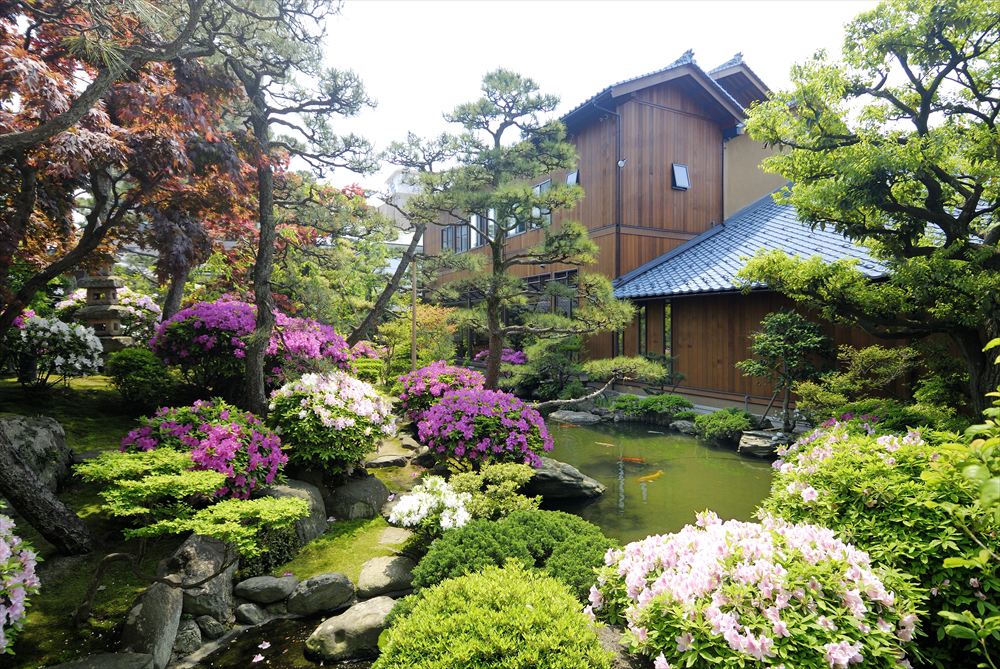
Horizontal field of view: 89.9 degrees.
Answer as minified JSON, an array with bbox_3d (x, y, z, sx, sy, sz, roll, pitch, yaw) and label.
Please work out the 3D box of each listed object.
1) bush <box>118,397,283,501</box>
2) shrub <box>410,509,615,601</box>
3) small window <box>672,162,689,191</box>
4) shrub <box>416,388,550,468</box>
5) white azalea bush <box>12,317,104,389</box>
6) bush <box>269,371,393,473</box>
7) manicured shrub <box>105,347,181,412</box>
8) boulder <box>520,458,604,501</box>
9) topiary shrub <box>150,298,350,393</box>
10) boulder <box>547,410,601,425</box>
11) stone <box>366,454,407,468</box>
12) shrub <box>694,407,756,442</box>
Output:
[{"bbox_3d":[-2.520,0.950,4.350,1.270,0.740,1.150,0,0,0],"label":"bush"},{"bbox_3d":[0.080,1.410,3.200,1.300,0.550,1.050,0,0,0],"label":"shrub"},{"bbox_3d":[5.193,-4.531,14.400,0.700,0.820,0.180,0,0,-35],"label":"small window"},{"bbox_3d":[-0.170,1.030,5.500,1.450,0.840,1.250,0,0,0],"label":"shrub"},{"bbox_3d":[-6.616,0.270,7.500,1.100,1.100,1.050,0,0,-41],"label":"white azalea bush"},{"bbox_3d":[-1.590,0.845,4.750,1.160,0.980,1.100,0,0,-19],"label":"bush"},{"bbox_3d":[-4.643,0.584,6.500,0.850,0.850,0.830,0,0,-36],"label":"manicured shrub"},{"bbox_3d":[0.740,1.650,5.800,0.950,0.420,0.650,0,0,0],"label":"boulder"},{"bbox_3d":[-3.420,0.170,7.000,2.600,1.300,1.800,0,0,0],"label":"topiary shrub"},{"bbox_3d":[1.557,1.747,10.600,1.130,0.340,0.700,0,0,8],"label":"boulder"},{"bbox_3d":[-1.280,1.460,5.700,0.460,0.110,0.420,0,0,0],"label":"stone"},{"bbox_3d":[4.127,1.654,9.200,1.000,0.660,0.900,0,0,24],"label":"shrub"}]

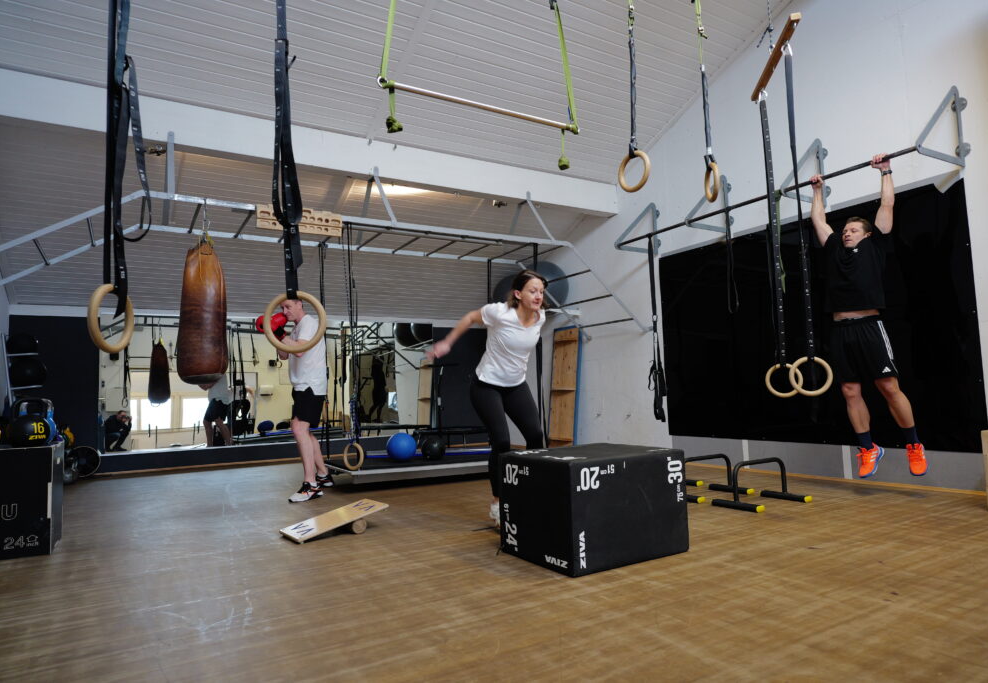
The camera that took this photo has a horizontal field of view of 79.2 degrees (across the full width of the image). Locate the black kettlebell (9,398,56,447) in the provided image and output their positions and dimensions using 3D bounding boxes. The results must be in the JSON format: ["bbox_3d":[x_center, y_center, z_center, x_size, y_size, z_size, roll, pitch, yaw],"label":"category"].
[{"bbox_3d":[-2.787,0.490,3.600,0.190,0.290,0.200,-5,-5,29],"label":"black kettlebell"}]

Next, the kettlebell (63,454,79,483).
[{"bbox_3d":[-4.744,1.430,6.649,0.200,0.280,0.200,-6,-6,42],"label":"kettlebell"}]

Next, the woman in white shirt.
[{"bbox_3d":[0.025,0.357,3.851,0.620,1.620,0.720,2,-6,-39],"label":"woman in white shirt"}]

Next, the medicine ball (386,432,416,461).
[{"bbox_3d":[-0.943,1.074,6.109,0.285,0.285,0.285,-2,-5,0],"label":"medicine ball"}]

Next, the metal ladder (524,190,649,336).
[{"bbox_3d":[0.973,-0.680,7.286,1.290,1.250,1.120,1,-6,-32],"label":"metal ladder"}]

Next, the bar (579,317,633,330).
[{"bbox_3d":[1.316,-0.208,7.142,0.035,0.035,1.130,1,-6,-31],"label":"bar"}]

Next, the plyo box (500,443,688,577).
[{"bbox_3d":[0.515,0.837,3.140,0.755,0.510,0.610,1,-6,-32],"label":"plyo box"}]

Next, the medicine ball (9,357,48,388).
[{"bbox_3d":[-5.093,0.337,6.550,0.320,0.320,0.320,1,-6,-31],"label":"medicine ball"}]

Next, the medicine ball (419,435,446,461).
[{"bbox_3d":[-0.631,1.108,6.234,0.250,0.250,0.250,-2,-5,0],"label":"medicine ball"}]

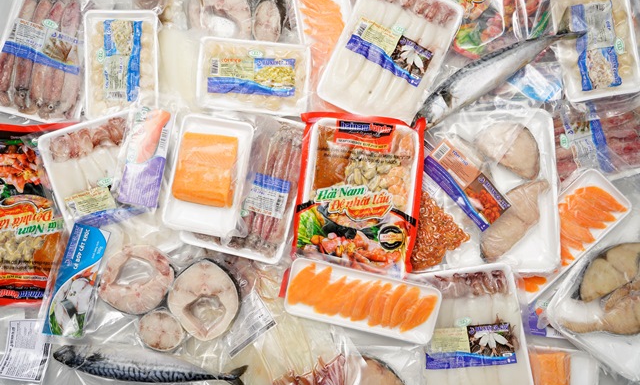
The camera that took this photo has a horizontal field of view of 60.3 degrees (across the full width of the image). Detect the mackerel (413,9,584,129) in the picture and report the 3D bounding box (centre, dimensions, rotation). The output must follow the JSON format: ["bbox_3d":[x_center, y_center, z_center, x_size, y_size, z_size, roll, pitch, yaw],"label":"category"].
[{"bbox_3d":[0.286,-0.191,0.886,0.322,0.042,0.059,-28,83,-3],"label":"mackerel"}]

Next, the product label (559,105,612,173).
[{"bbox_3d":[0.435,-0.100,0.906,0.071,0.003,0.136,-12,83,0],"label":"product label"}]

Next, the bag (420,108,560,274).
[{"bbox_3d":[0.274,-0.001,0.907,0.219,0.040,0.262,-1,83,1],"label":"bag"}]

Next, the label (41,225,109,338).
[{"bbox_3d":[-0.394,0.147,0.908,0.072,0.003,0.180,9,83,2],"label":"label"}]

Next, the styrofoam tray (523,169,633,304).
[{"bbox_3d":[0.387,0.071,0.905,0.246,0.022,0.089,-45,84,-4],"label":"styrofoam tray"}]

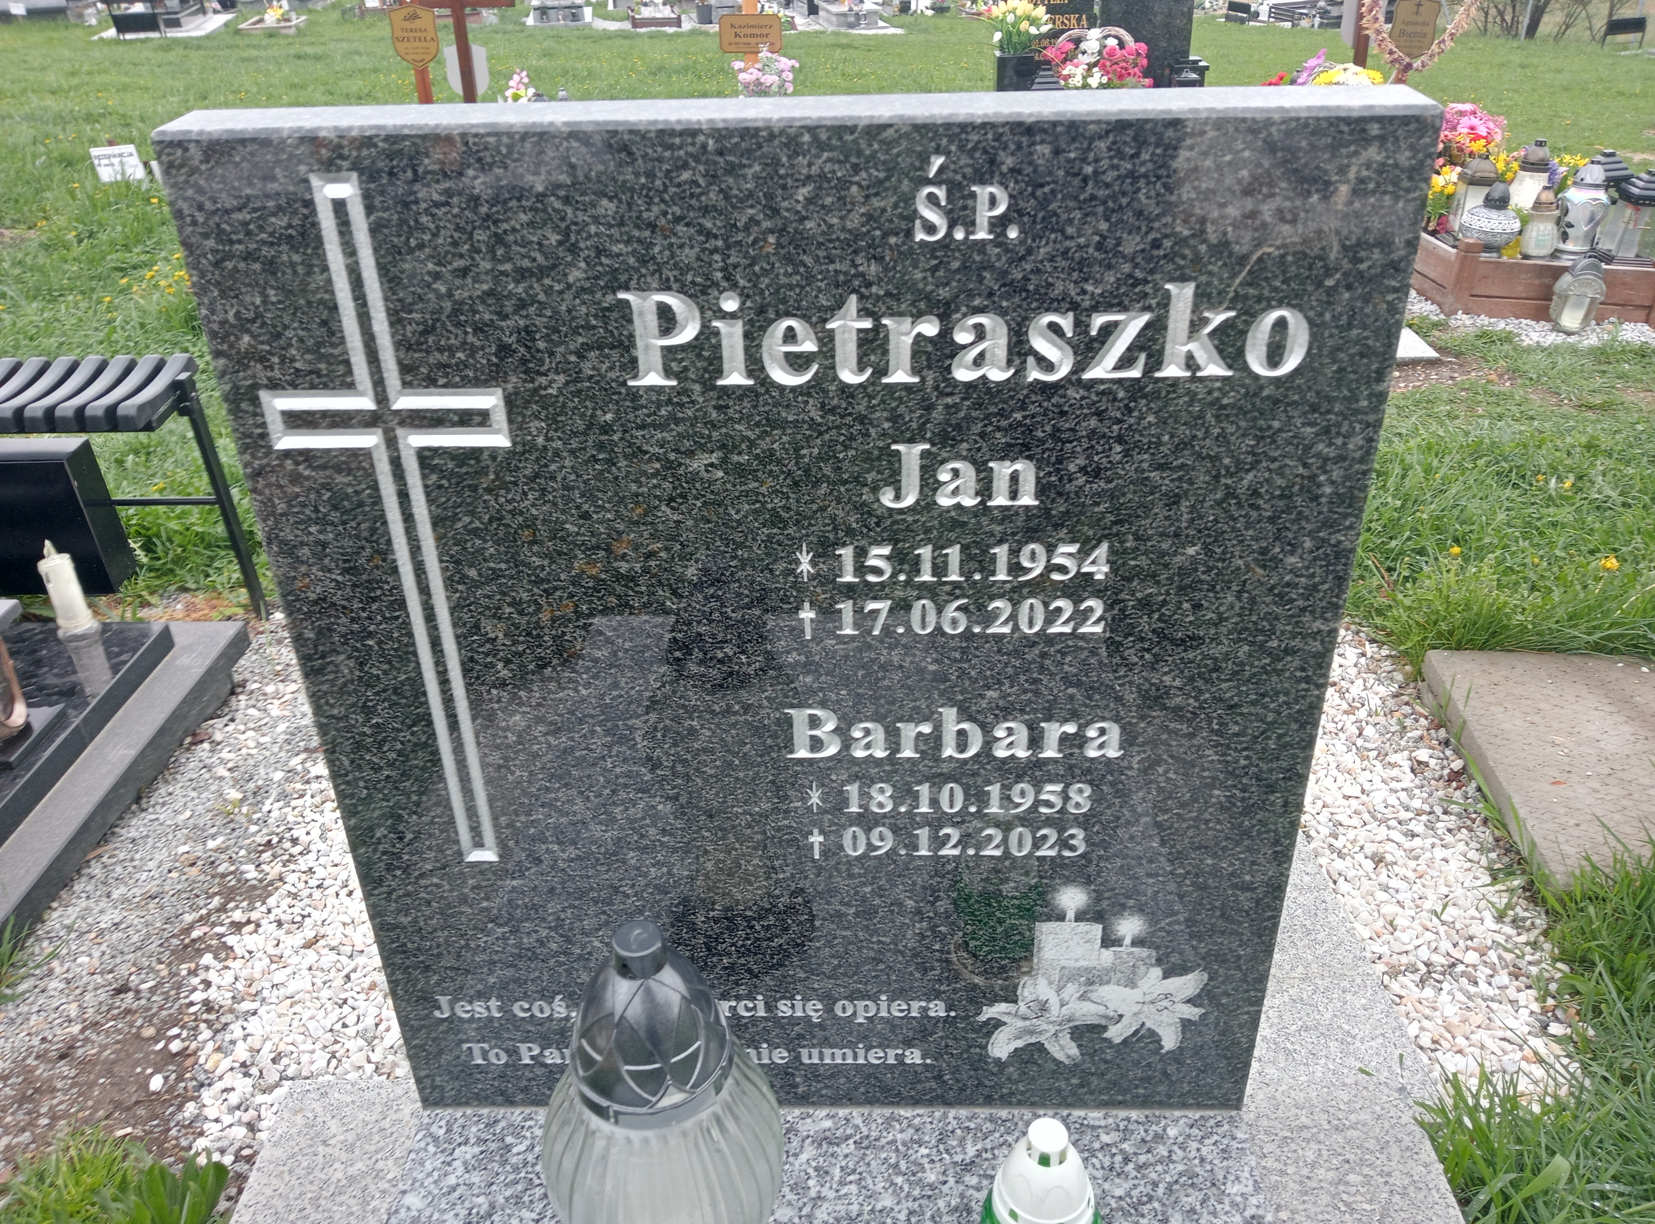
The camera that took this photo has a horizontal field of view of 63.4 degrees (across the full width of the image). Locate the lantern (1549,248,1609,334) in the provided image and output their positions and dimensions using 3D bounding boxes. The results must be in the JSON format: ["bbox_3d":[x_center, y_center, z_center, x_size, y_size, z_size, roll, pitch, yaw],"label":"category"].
[{"bbox_3d":[2.000,-0.857,3.568,0.105,0.195,0.100,1,30,5],"label":"lantern"}]

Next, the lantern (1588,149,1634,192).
[{"bbox_3d":[2.265,-1.225,3.944,0.150,0.260,0.150,10,32,20],"label":"lantern"}]

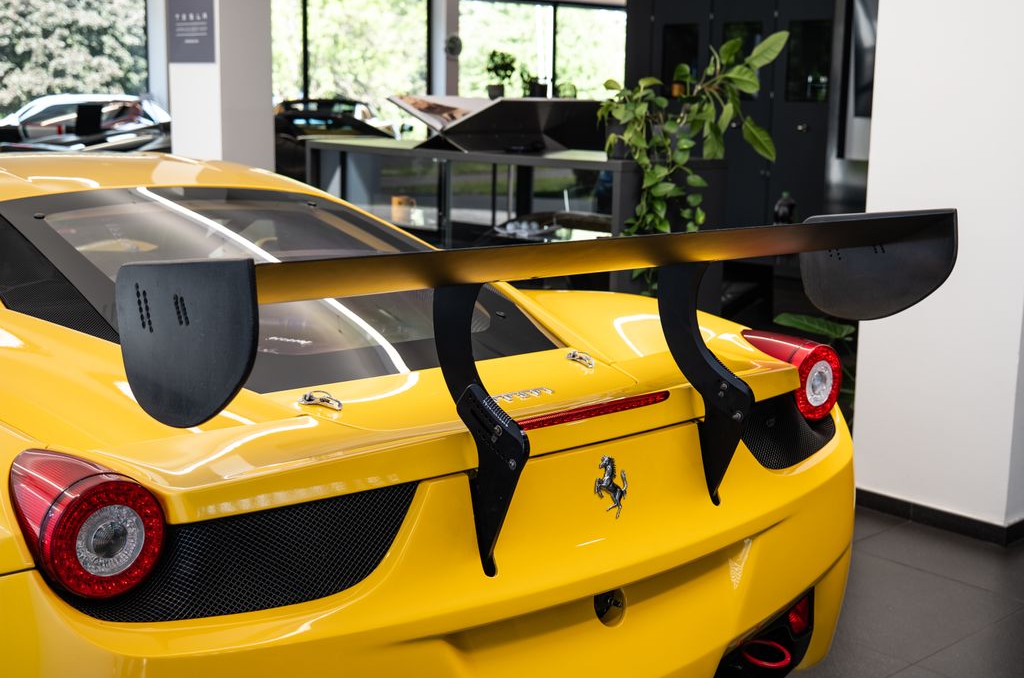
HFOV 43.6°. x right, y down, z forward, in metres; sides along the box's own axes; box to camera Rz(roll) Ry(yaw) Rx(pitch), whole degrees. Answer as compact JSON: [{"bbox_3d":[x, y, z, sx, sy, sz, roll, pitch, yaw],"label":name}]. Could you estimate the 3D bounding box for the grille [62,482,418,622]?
[{"bbox_3d":[-0.326,0.271,1.590,0.463,0.131,0.094,-6,12,-35],"label":"grille"}]

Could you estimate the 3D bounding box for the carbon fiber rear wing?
[{"bbox_3d":[0.151,0.063,1.889,1.414,0.481,0.313,-8,13,-43],"label":"carbon fiber rear wing"}]

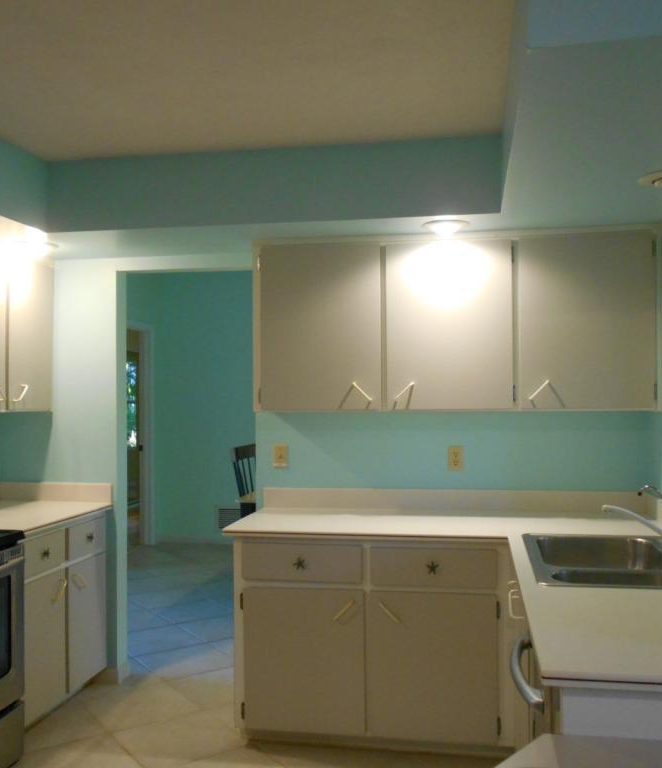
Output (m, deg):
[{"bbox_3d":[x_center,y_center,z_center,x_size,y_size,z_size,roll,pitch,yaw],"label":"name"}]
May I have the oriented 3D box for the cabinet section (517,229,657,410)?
[{"bbox_3d":[1.070,-0.263,3.294,0.556,0.749,0.320,0,-1,10],"label":"cabinet section"}]

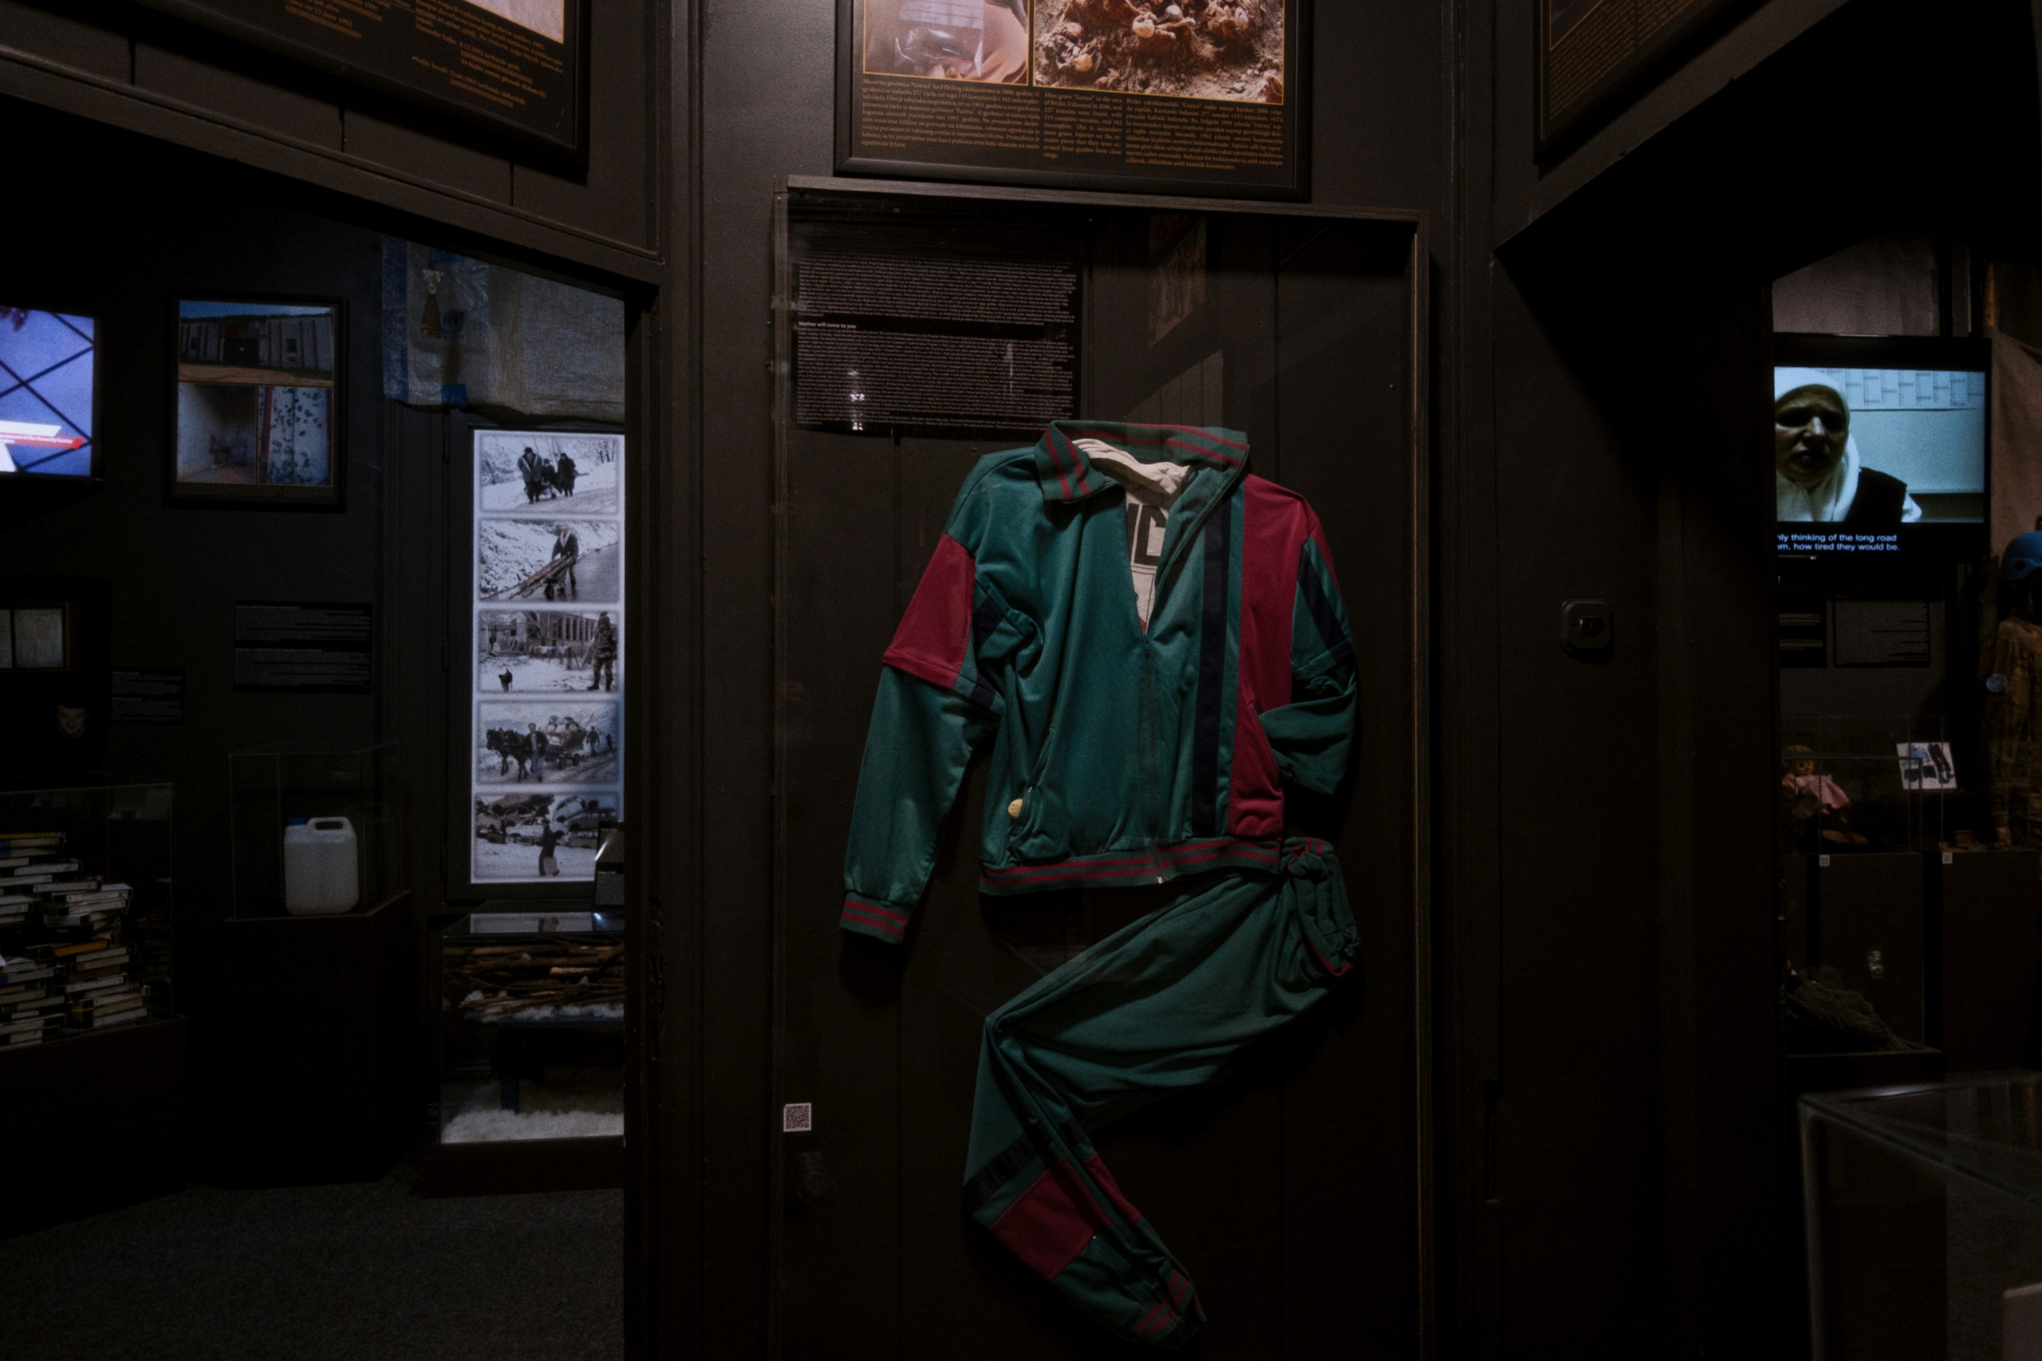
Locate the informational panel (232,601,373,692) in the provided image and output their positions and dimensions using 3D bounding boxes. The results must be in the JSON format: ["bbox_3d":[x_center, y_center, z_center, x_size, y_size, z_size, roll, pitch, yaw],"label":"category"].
[{"bbox_3d":[-2.350,-0.110,4.450,0.420,0.297,0.015,0,-1,-9],"label":"informational panel"}]

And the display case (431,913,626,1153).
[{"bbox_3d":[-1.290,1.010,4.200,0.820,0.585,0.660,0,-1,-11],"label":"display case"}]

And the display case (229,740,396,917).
[{"bbox_3d":[-2.125,0.440,4.130,0.355,0.470,0.400,0,-1,-11],"label":"display case"}]

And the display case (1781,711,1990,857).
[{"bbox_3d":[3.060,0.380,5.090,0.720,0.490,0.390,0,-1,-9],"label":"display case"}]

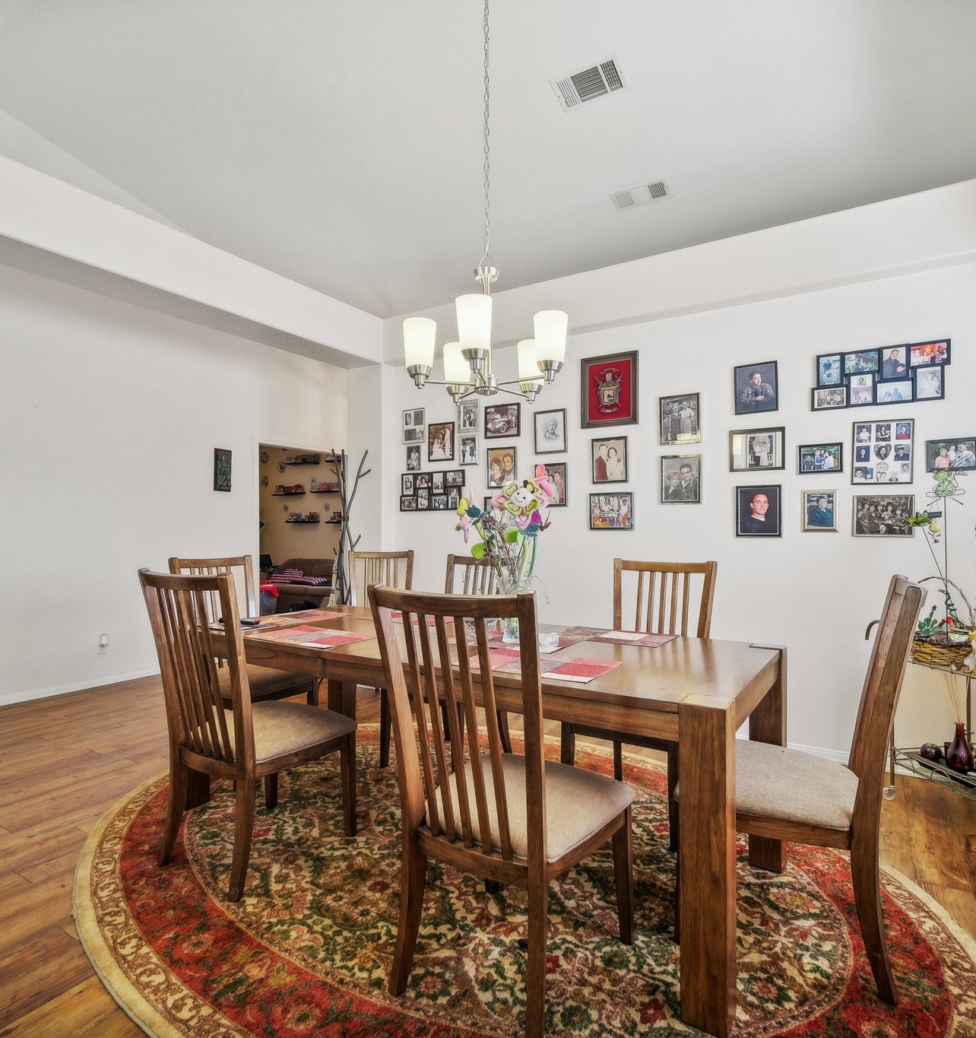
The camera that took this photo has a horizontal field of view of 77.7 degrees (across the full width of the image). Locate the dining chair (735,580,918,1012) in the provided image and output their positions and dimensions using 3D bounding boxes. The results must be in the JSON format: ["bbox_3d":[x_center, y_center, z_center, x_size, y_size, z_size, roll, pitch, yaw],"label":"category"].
[{"bbox_3d":[0.929,0.701,1.821,0.602,1.043,0.511,0,-1,30],"label":"dining chair"}]

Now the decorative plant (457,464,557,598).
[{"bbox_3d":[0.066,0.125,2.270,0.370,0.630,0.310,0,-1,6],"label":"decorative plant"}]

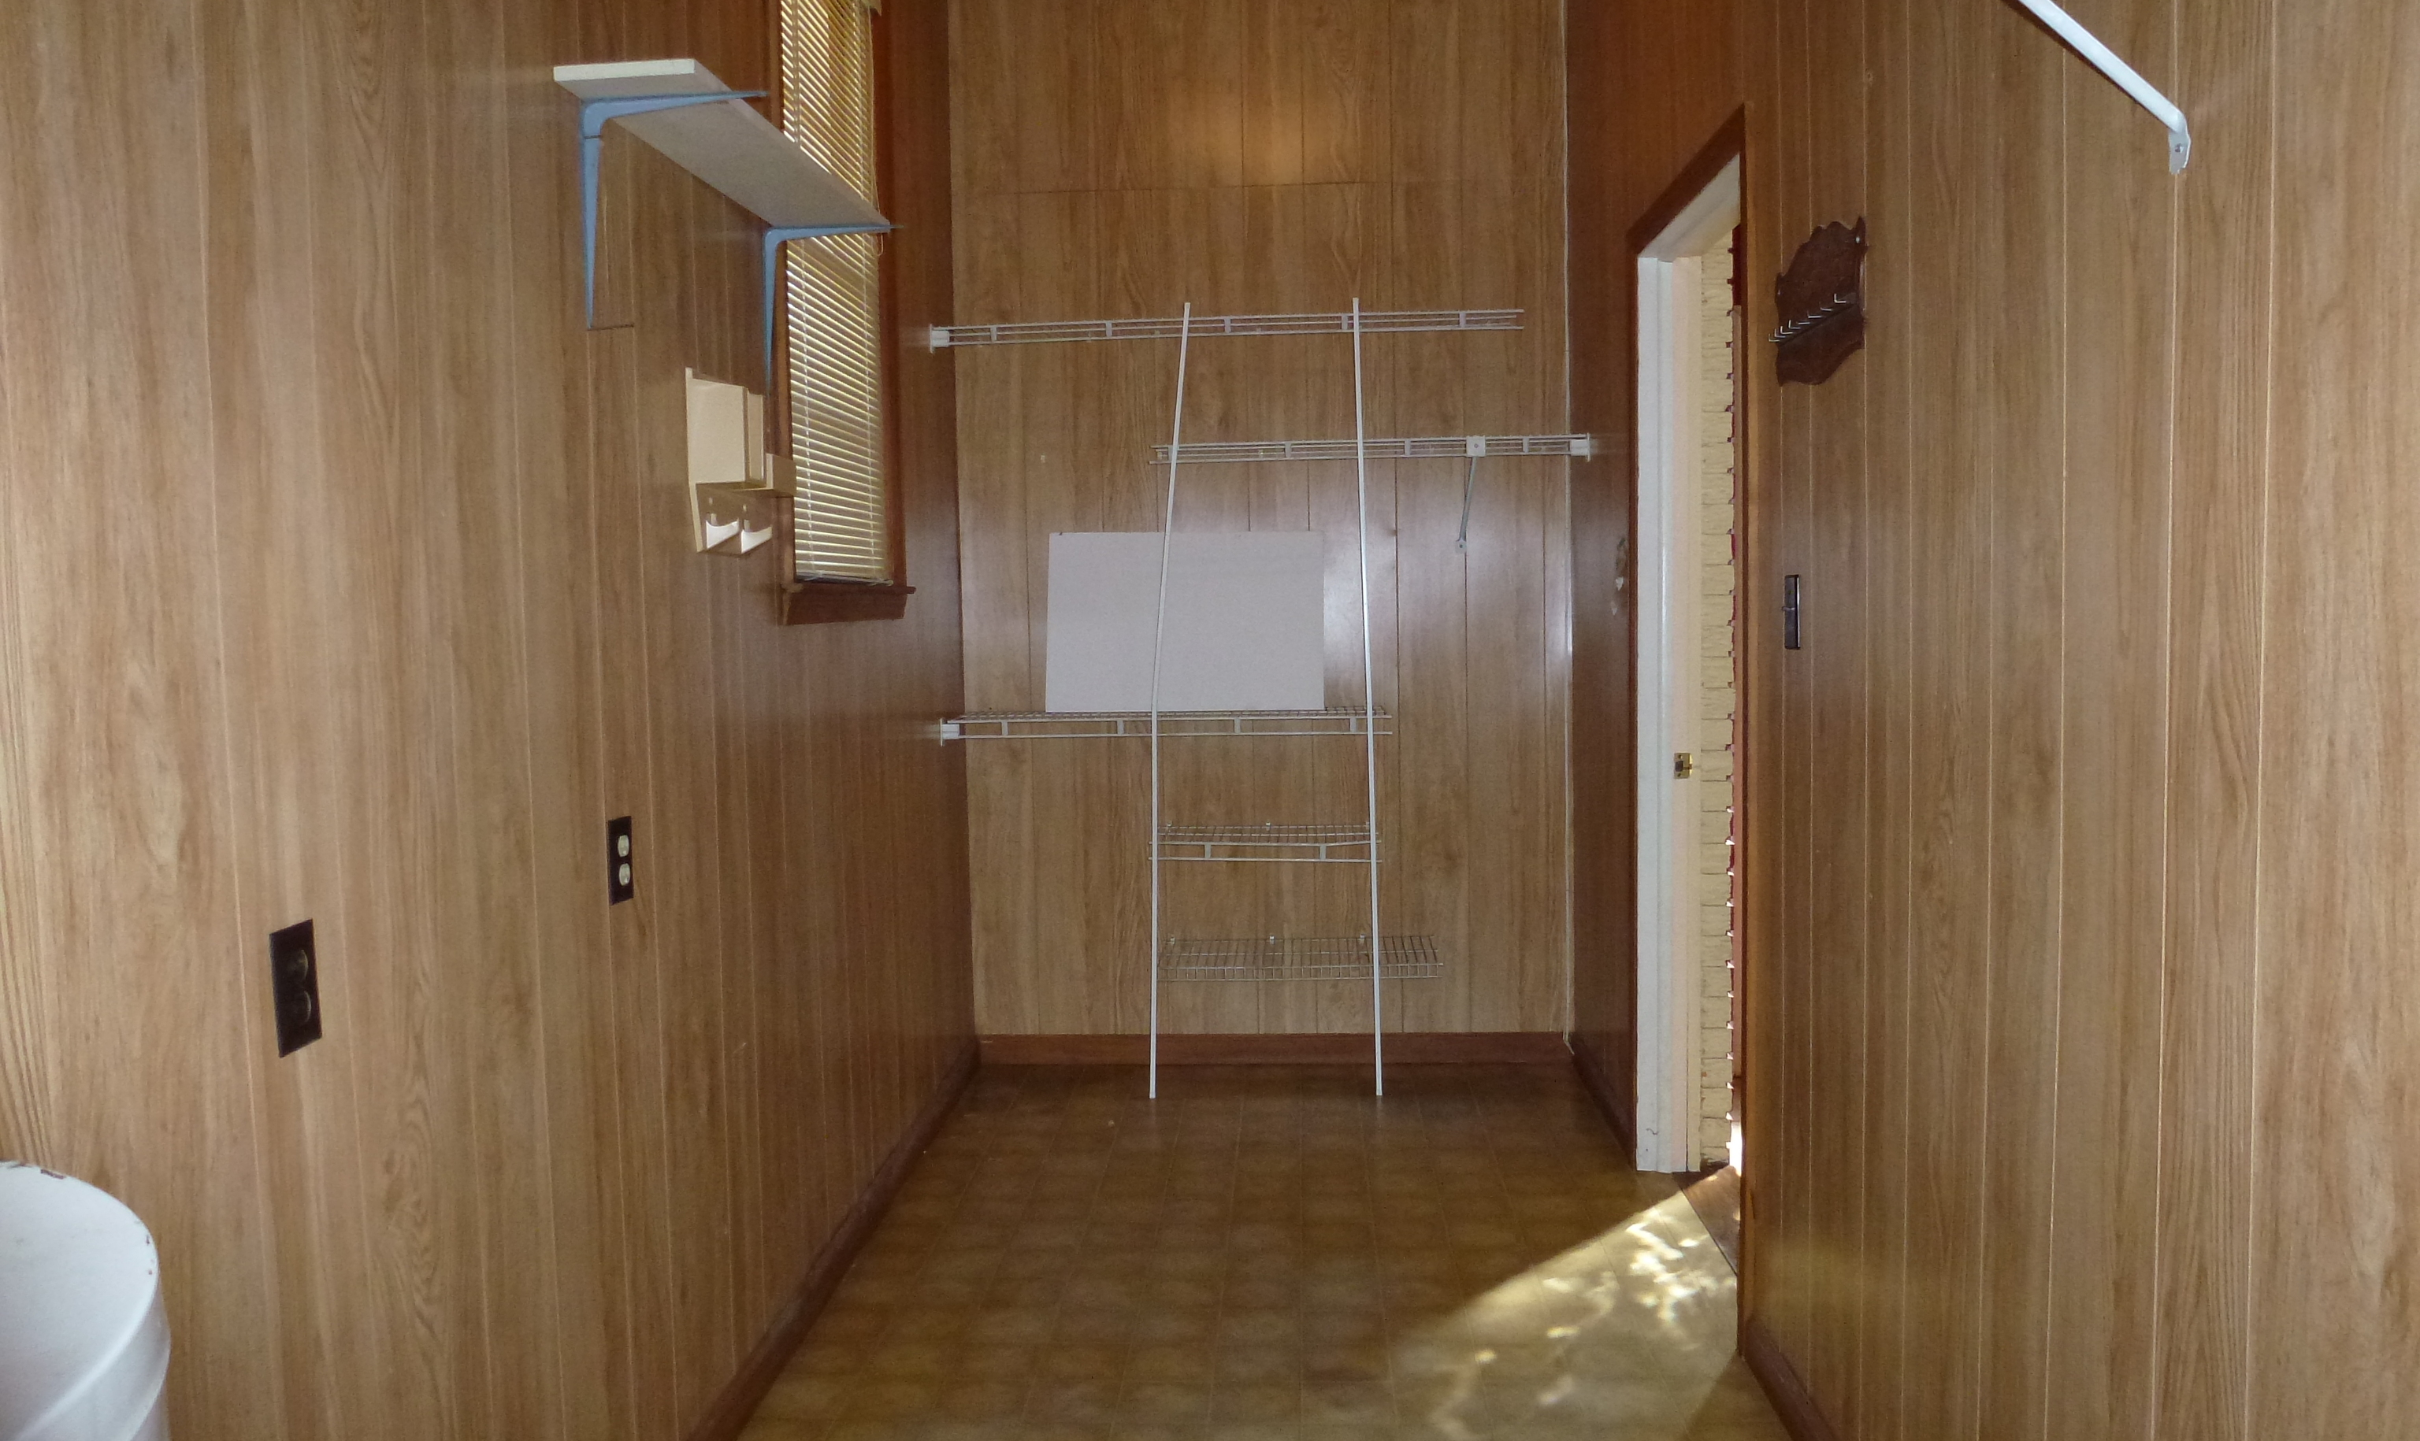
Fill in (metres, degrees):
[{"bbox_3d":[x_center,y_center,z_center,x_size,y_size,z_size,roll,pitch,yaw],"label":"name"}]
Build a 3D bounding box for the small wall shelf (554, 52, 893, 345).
[{"bbox_3d":[-0.673,-0.696,2.527,0.247,0.311,0.860,-1,4,3],"label":"small wall shelf"}]

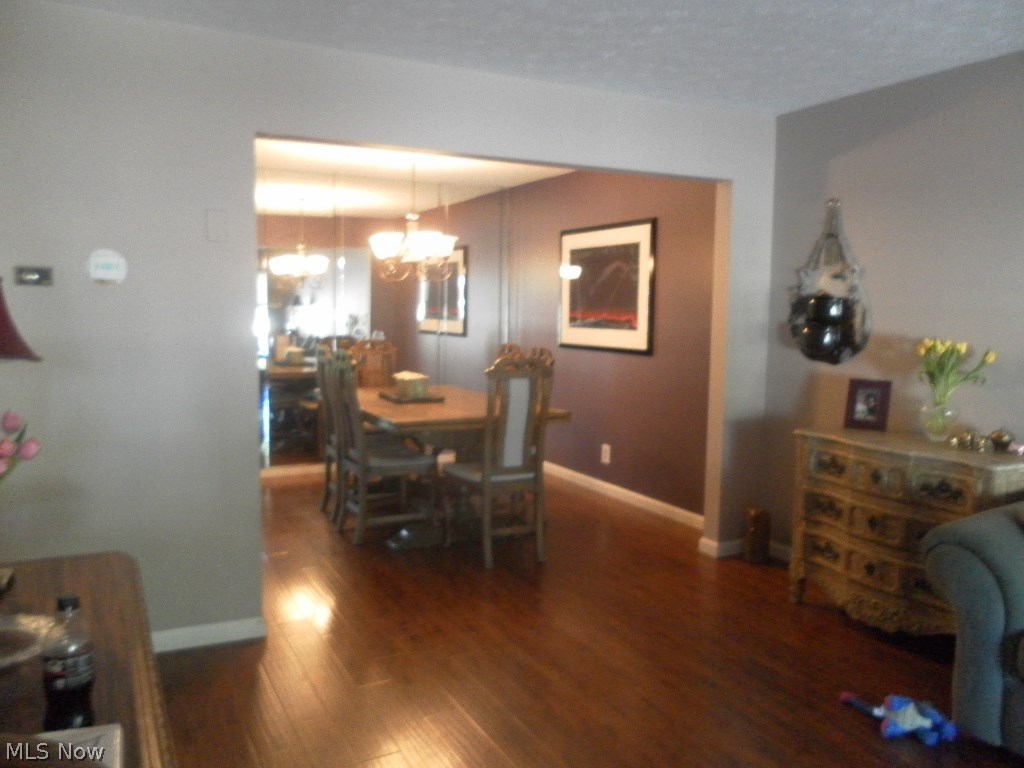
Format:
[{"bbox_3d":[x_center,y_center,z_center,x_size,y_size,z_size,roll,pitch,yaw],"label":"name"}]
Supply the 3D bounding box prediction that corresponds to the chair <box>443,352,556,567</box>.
[{"bbox_3d":[-0.104,0.372,4.637,0.430,1.165,0.600,-2,6,-27],"label":"chair"}]

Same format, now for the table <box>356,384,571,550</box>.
[{"bbox_3d":[-0.545,0.487,5.521,1.125,0.765,1.790,-2,6,-27],"label":"table"}]

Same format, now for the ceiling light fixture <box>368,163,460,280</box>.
[{"bbox_3d":[-0.654,-1.103,5.468,0.600,0.860,0.600,1,5,0],"label":"ceiling light fixture"}]

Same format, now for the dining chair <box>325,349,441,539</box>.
[{"bbox_3d":[-0.753,0.350,5.022,0.550,1.125,0.430,-2,6,-27],"label":"dining chair"}]

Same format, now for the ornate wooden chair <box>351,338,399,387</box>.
[{"bbox_3d":[-0.976,0.222,6.369,0.420,1.130,0.570,-2,6,-27],"label":"ornate wooden chair"}]

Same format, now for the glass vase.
[{"bbox_3d":[1.806,0.171,3.523,0.155,0.167,0.155,-2,6,-27],"label":"glass vase"}]

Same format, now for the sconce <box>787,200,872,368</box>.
[{"bbox_3d":[1.573,-0.508,4.125,0.195,0.820,0.430,-2,6,-27],"label":"sconce"}]

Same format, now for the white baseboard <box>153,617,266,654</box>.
[{"bbox_3d":[-1.241,1.017,3.379,0.467,0.090,0.020,-2,6,-27],"label":"white baseboard"}]

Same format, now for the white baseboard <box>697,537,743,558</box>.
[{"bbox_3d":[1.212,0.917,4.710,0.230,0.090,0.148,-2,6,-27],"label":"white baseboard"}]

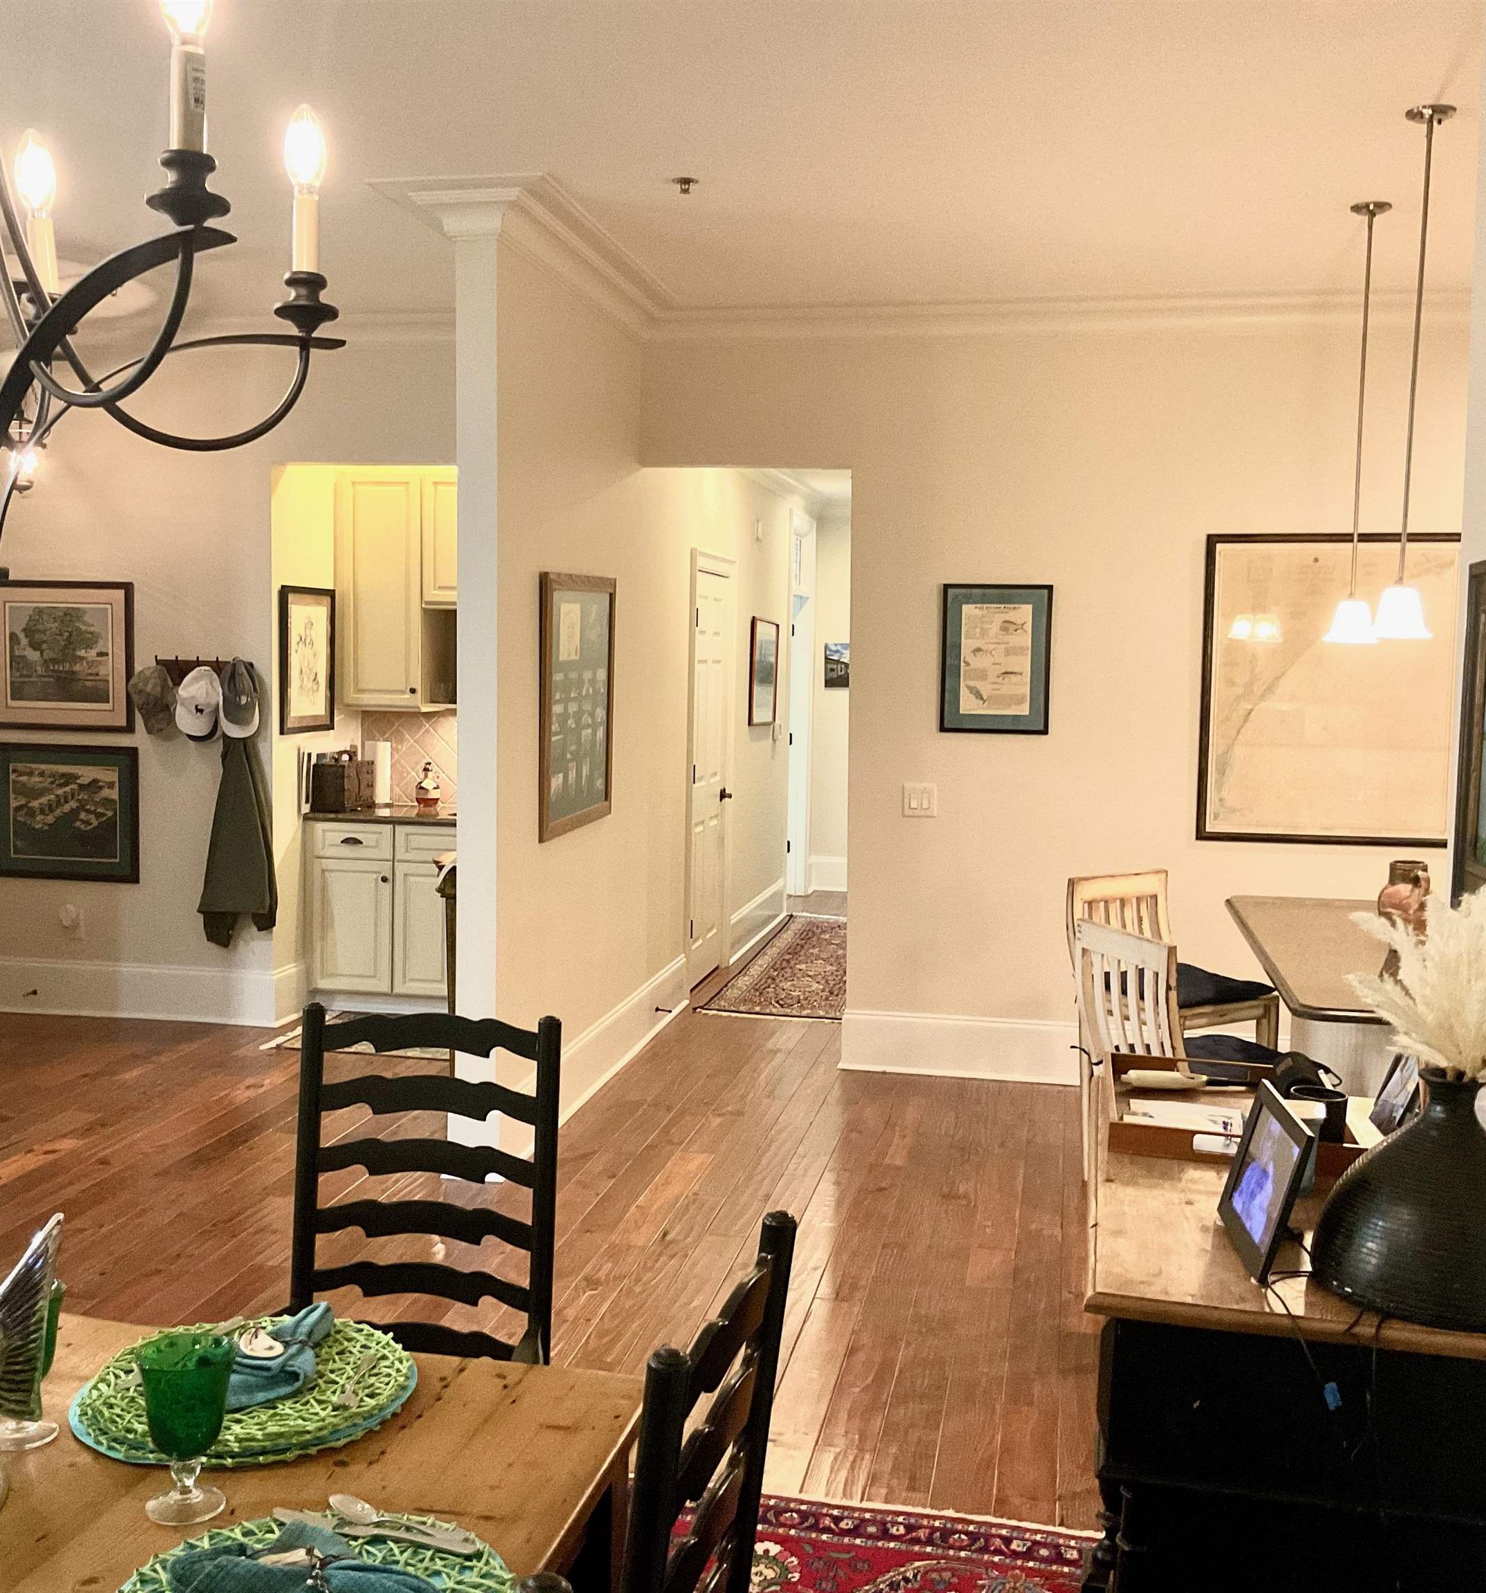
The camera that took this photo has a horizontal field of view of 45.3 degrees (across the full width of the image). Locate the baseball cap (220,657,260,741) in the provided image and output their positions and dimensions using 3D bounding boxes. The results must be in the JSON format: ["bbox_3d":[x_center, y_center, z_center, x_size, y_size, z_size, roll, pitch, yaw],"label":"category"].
[{"bbox_3d":[-2.120,-0.412,7.492,0.170,0.285,0.150,0,-21,-14],"label":"baseball cap"}]

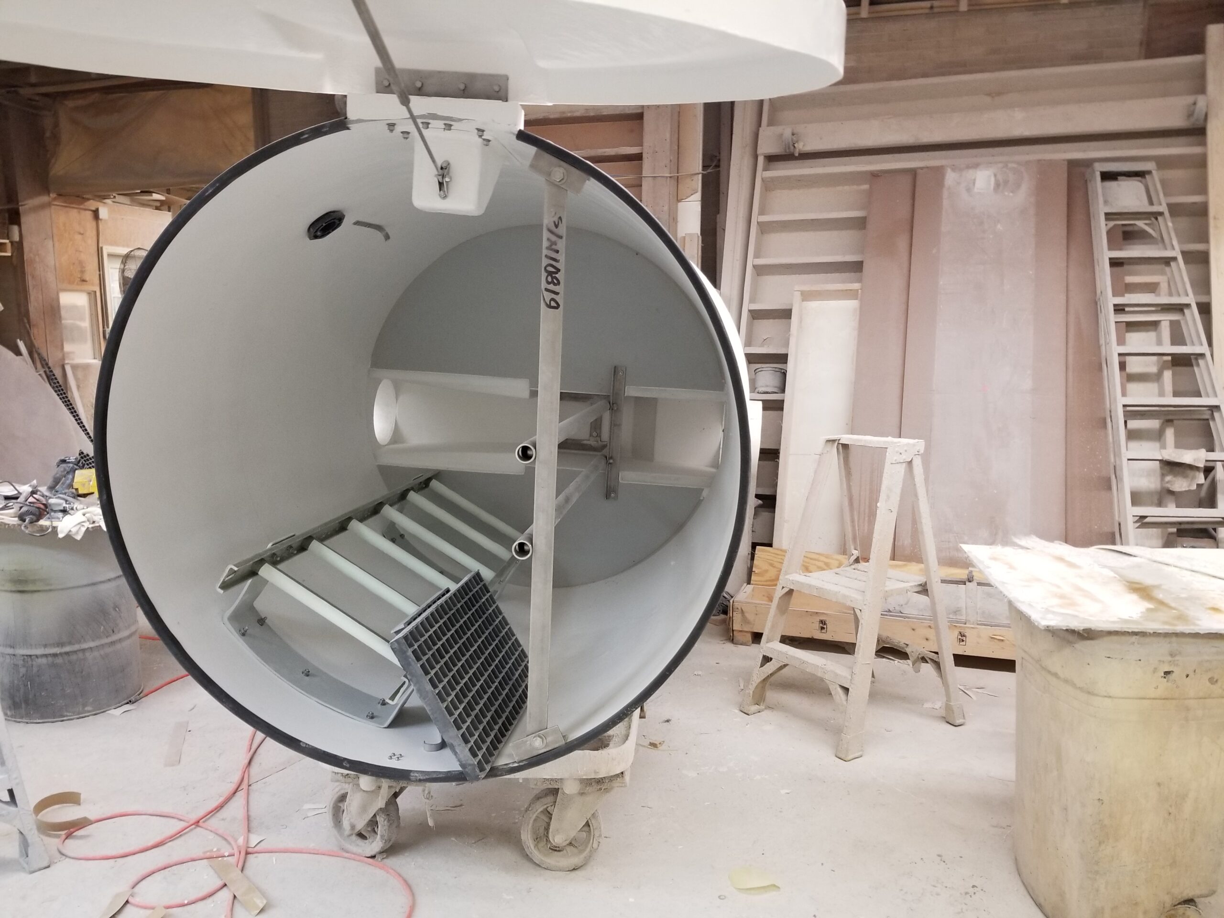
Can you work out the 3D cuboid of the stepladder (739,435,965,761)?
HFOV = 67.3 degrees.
[{"bbox_3d":[1.040,0.525,3.955,0.735,1.200,0.600,-4,7,-32],"label":"stepladder"}]

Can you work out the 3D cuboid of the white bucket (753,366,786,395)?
[{"bbox_3d":[1.020,-0.508,5.950,0.217,0.178,0.217,0,6,9],"label":"white bucket"}]

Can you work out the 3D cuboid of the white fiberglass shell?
[{"bbox_3d":[-0.388,-0.090,3.040,1.600,1.600,1.760,0,6,6],"label":"white fiberglass shell"}]

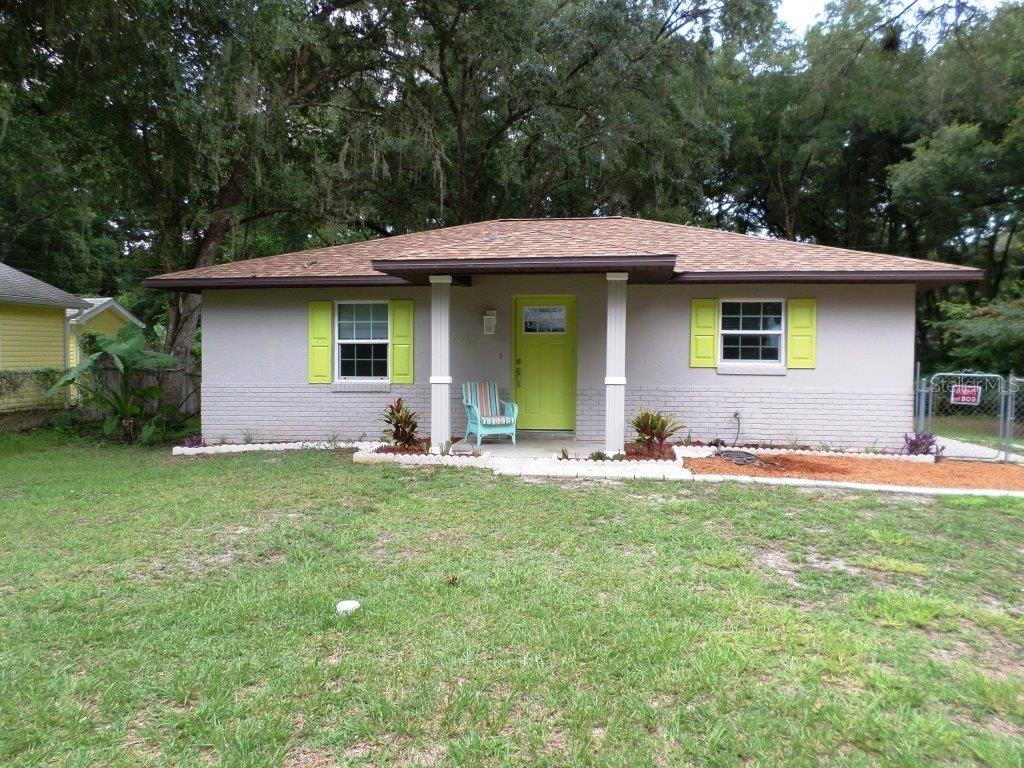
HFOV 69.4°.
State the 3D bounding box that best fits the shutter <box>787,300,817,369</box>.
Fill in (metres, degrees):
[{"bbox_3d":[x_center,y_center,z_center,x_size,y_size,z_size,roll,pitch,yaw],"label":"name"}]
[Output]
[{"bbox_3d":[4.241,-0.729,10.843,0.406,1.030,0.040,0,2,6],"label":"shutter"}]

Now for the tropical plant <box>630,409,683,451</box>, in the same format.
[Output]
[{"bbox_3d":[2.018,0.635,10.328,0.690,0.570,0.580,0,2,6],"label":"tropical plant"}]

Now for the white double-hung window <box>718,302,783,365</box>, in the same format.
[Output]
[{"bbox_3d":[3.555,-0.761,10.954,0.938,1.001,0.090,0,2,6],"label":"white double-hung window"}]

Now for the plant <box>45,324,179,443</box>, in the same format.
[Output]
[{"bbox_3d":[-6.621,-0.008,12.255,1.950,1.900,1.600,0,2,6],"label":"plant"}]

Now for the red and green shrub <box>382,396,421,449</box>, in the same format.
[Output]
[{"bbox_3d":[-1.589,0.556,10.680,0.530,0.730,0.520,0,2,6],"label":"red and green shrub"}]

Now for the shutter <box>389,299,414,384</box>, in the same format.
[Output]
[{"bbox_3d":[-1.695,-0.645,11.429,0.378,1.302,0.040,0,2,6],"label":"shutter"}]

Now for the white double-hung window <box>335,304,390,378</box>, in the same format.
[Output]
[{"bbox_3d":[-2.326,-0.658,11.536,0.860,1.296,0.090,0,2,6],"label":"white double-hung window"}]

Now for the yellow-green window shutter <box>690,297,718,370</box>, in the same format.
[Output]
[{"bbox_3d":[2.855,-0.745,10.978,0.392,1.028,0.040,0,2,6],"label":"yellow-green window shutter"}]

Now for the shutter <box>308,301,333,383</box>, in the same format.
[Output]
[{"bbox_3d":[-2.985,-0.644,11.556,0.380,1.285,0.040,0,2,6],"label":"shutter"}]

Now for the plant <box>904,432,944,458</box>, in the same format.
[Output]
[{"bbox_3d":[5.749,0.858,10.319,0.520,0.360,0.450,0,2,6],"label":"plant"}]

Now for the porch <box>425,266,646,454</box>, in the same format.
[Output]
[{"bbox_3d":[0.311,-0.312,10.393,2.706,2.438,1.791,0,2,6],"label":"porch"}]

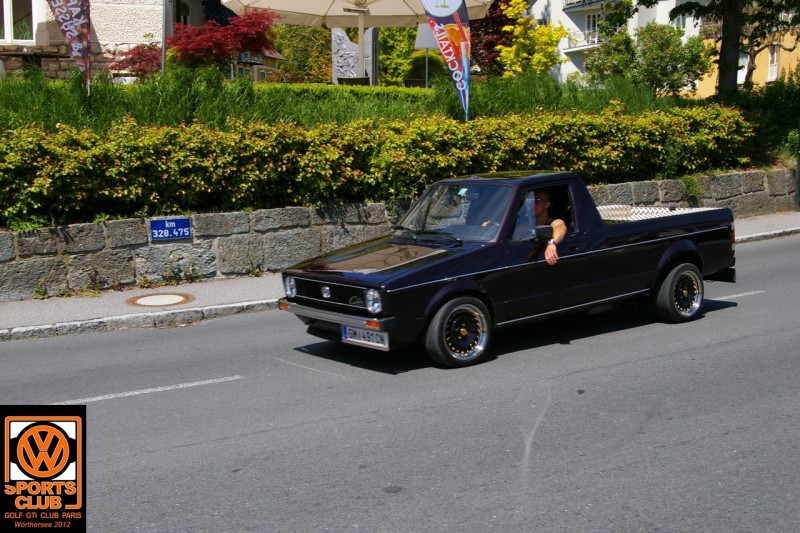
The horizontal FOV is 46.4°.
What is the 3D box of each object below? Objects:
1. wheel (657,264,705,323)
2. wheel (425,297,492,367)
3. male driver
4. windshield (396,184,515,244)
[{"bbox_3d":[2.564,0.225,8.537,0.540,0.540,0.190,-7,8,-36],"label":"wheel"},{"bbox_3d":[0.442,0.485,6.960,0.540,0.540,0.190,-7,8,-36],"label":"wheel"},{"bbox_3d":[1.117,-0.153,7.703,0.820,0.950,0.640,-7,8,-36],"label":"male driver"},{"bbox_3d":[0.458,-0.471,7.762,0.110,0.520,1.240,38,-18,-33],"label":"windshield"}]

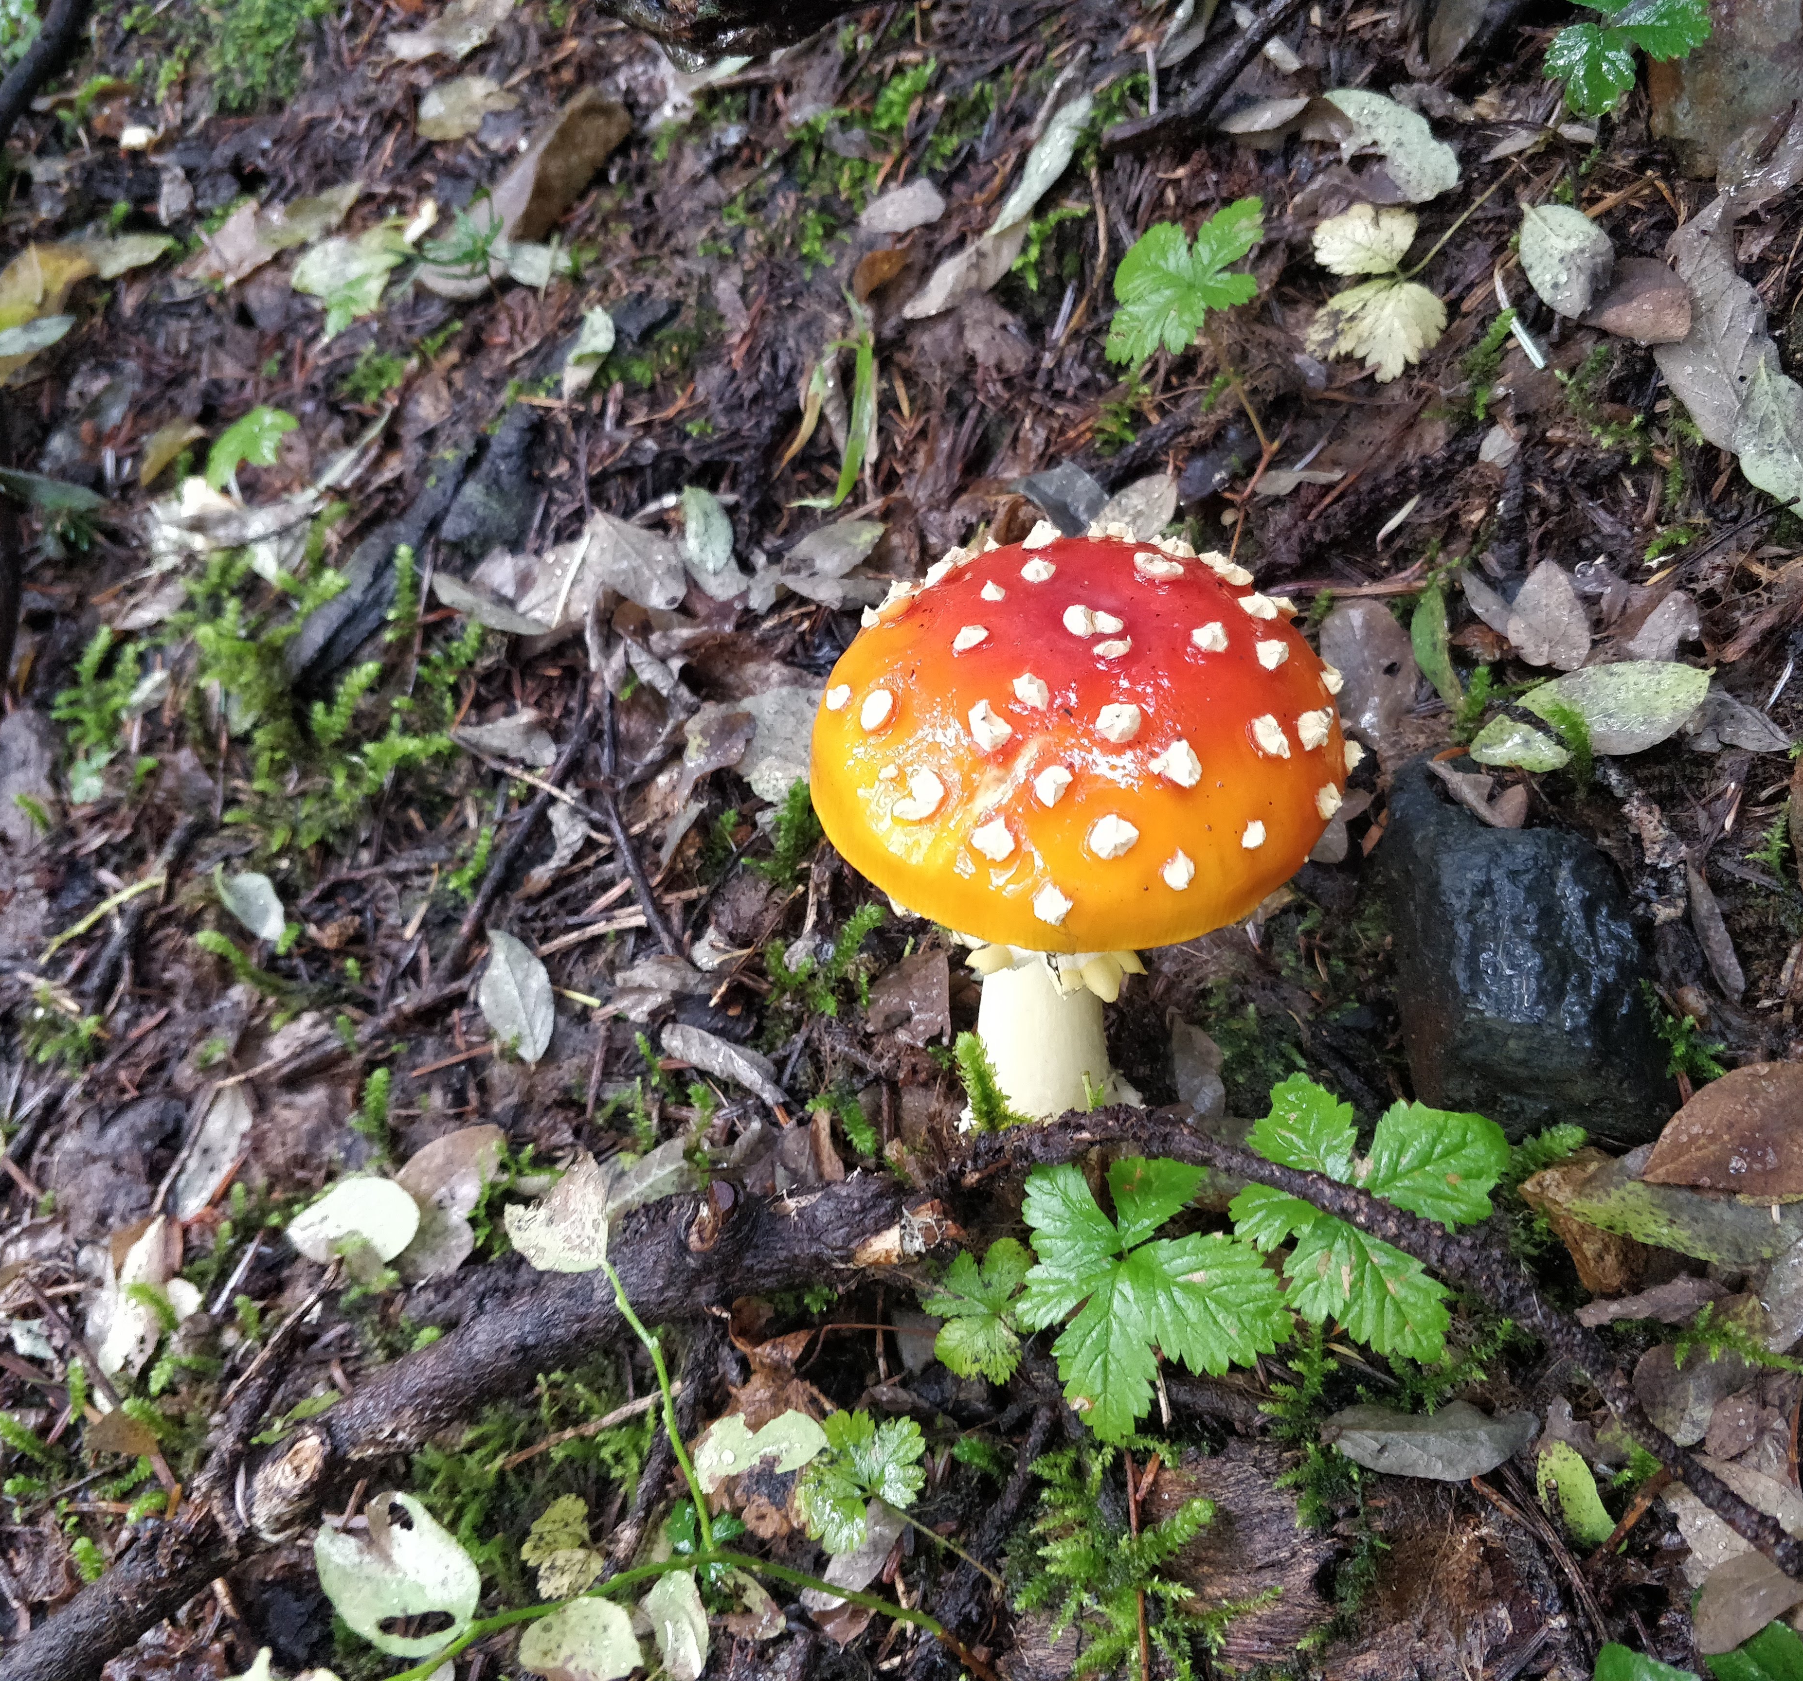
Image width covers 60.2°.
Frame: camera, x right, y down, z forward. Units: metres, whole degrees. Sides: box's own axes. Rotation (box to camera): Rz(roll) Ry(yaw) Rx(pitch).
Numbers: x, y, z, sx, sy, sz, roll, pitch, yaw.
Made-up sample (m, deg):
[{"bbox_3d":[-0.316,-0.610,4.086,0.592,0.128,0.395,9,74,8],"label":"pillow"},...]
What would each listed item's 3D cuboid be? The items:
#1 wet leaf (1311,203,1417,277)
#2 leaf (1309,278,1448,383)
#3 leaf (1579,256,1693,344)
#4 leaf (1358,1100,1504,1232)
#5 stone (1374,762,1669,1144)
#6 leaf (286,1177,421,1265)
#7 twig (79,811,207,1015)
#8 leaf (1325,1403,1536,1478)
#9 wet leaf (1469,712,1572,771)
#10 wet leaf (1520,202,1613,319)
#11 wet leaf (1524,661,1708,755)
[{"bbox_3d":[0.189,-0.244,0.636,0.042,0.010,0.043,-33,63,-20],"label":"wet leaf"},{"bbox_3d":[0.189,-0.200,0.608,0.047,0.010,0.060,17,59,11],"label":"leaf"},{"bbox_3d":[0.294,-0.214,0.623,0.052,0.010,0.037,-18,59,-11],"label":"leaf"},{"bbox_3d":[0.126,0.076,0.366,0.039,0.008,0.031,-23,69,-9],"label":"leaf"},{"bbox_3d":[0.155,0.029,0.392,0.055,0.060,0.070,12,49,12],"label":"stone"},{"bbox_3d":[-0.153,0.106,0.433,0.041,0.008,0.023,-10,64,8],"label":"leaf"},{"bbox_3d":[-0.241,0.022,0.495,0.007,0.006,0.068,17,71,19],"label":"twig"},{"bbox_3d":[0.119,0.135,0.349,0.047,0.010,0.017,-2,60,2],"label":"leaf"},{"bbox_3d":[0.158,-0.025,0.394,0.024,0.007,0.014,15,68,11],"label":"wet leaf"},{"bbox_3d":[0.229,-0.201,0.534,0.030,0.009,0.053,-11,65,-3],"label":"wet leaf"},{"bbox_3d":[0.184,-0.034,0.396,0.052,0.008,0.026,-10,66,0],"label":"wet leaf"}]

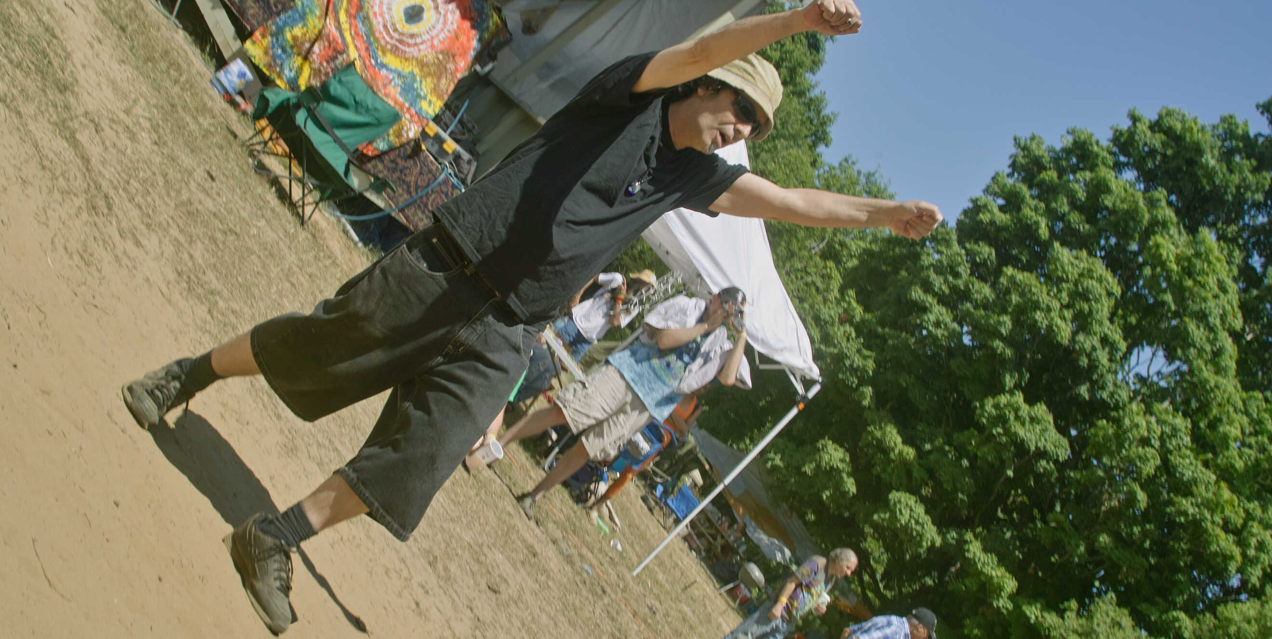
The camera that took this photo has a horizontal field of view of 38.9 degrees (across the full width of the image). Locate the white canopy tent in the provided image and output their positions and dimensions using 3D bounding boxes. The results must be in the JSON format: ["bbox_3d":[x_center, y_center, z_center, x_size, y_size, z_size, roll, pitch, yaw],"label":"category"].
[{"bbox_3d":[-0.162,-0.529,14.733,3.080,2.970,3.080,51,-2,-20],"label":"white canopy tent"}]

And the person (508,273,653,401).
[{"bbox_3d":[-0.471,0.113,14.994,0.580,1.580,0.650,51,-2,-20],"label":"person"}]

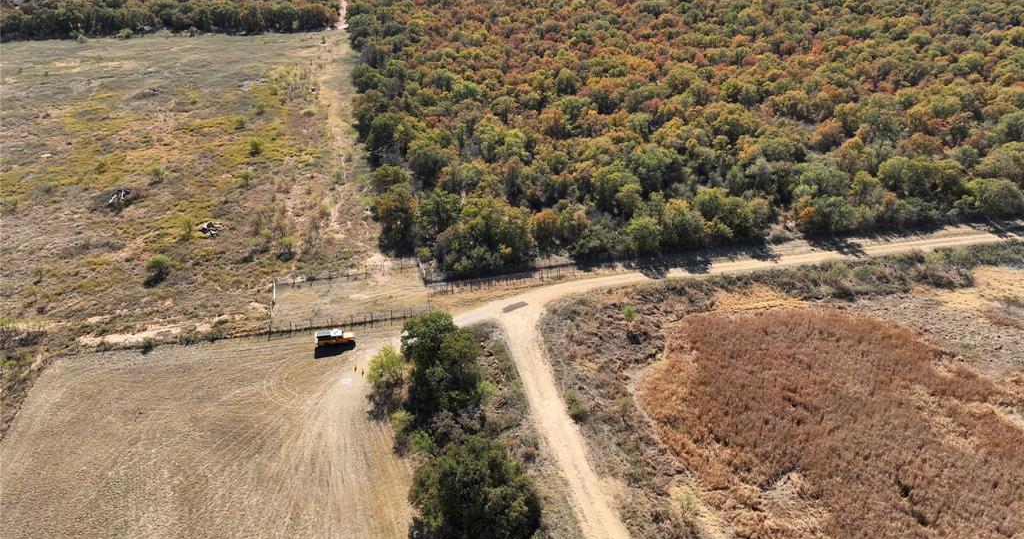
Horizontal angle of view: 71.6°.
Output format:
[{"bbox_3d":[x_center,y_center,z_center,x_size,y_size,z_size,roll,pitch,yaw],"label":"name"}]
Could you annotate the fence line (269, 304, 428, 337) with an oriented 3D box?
[{"bbox_3d":[-21.592,6.768,95.322,21.690,1.450,0.200,-6,29,-11],"label":"fence line"}]

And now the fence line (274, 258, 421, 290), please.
[{"bbox_3d":[-24.690,0.318,107.287,21.740,1.420,0.200,-9,30,-15],"label":"fence line"}]

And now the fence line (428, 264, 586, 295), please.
[{"bbox_3d":[-0.320,1.323,105.429,24.170,1.420,0.200,-8,29,-14],"label":"fence line"}]

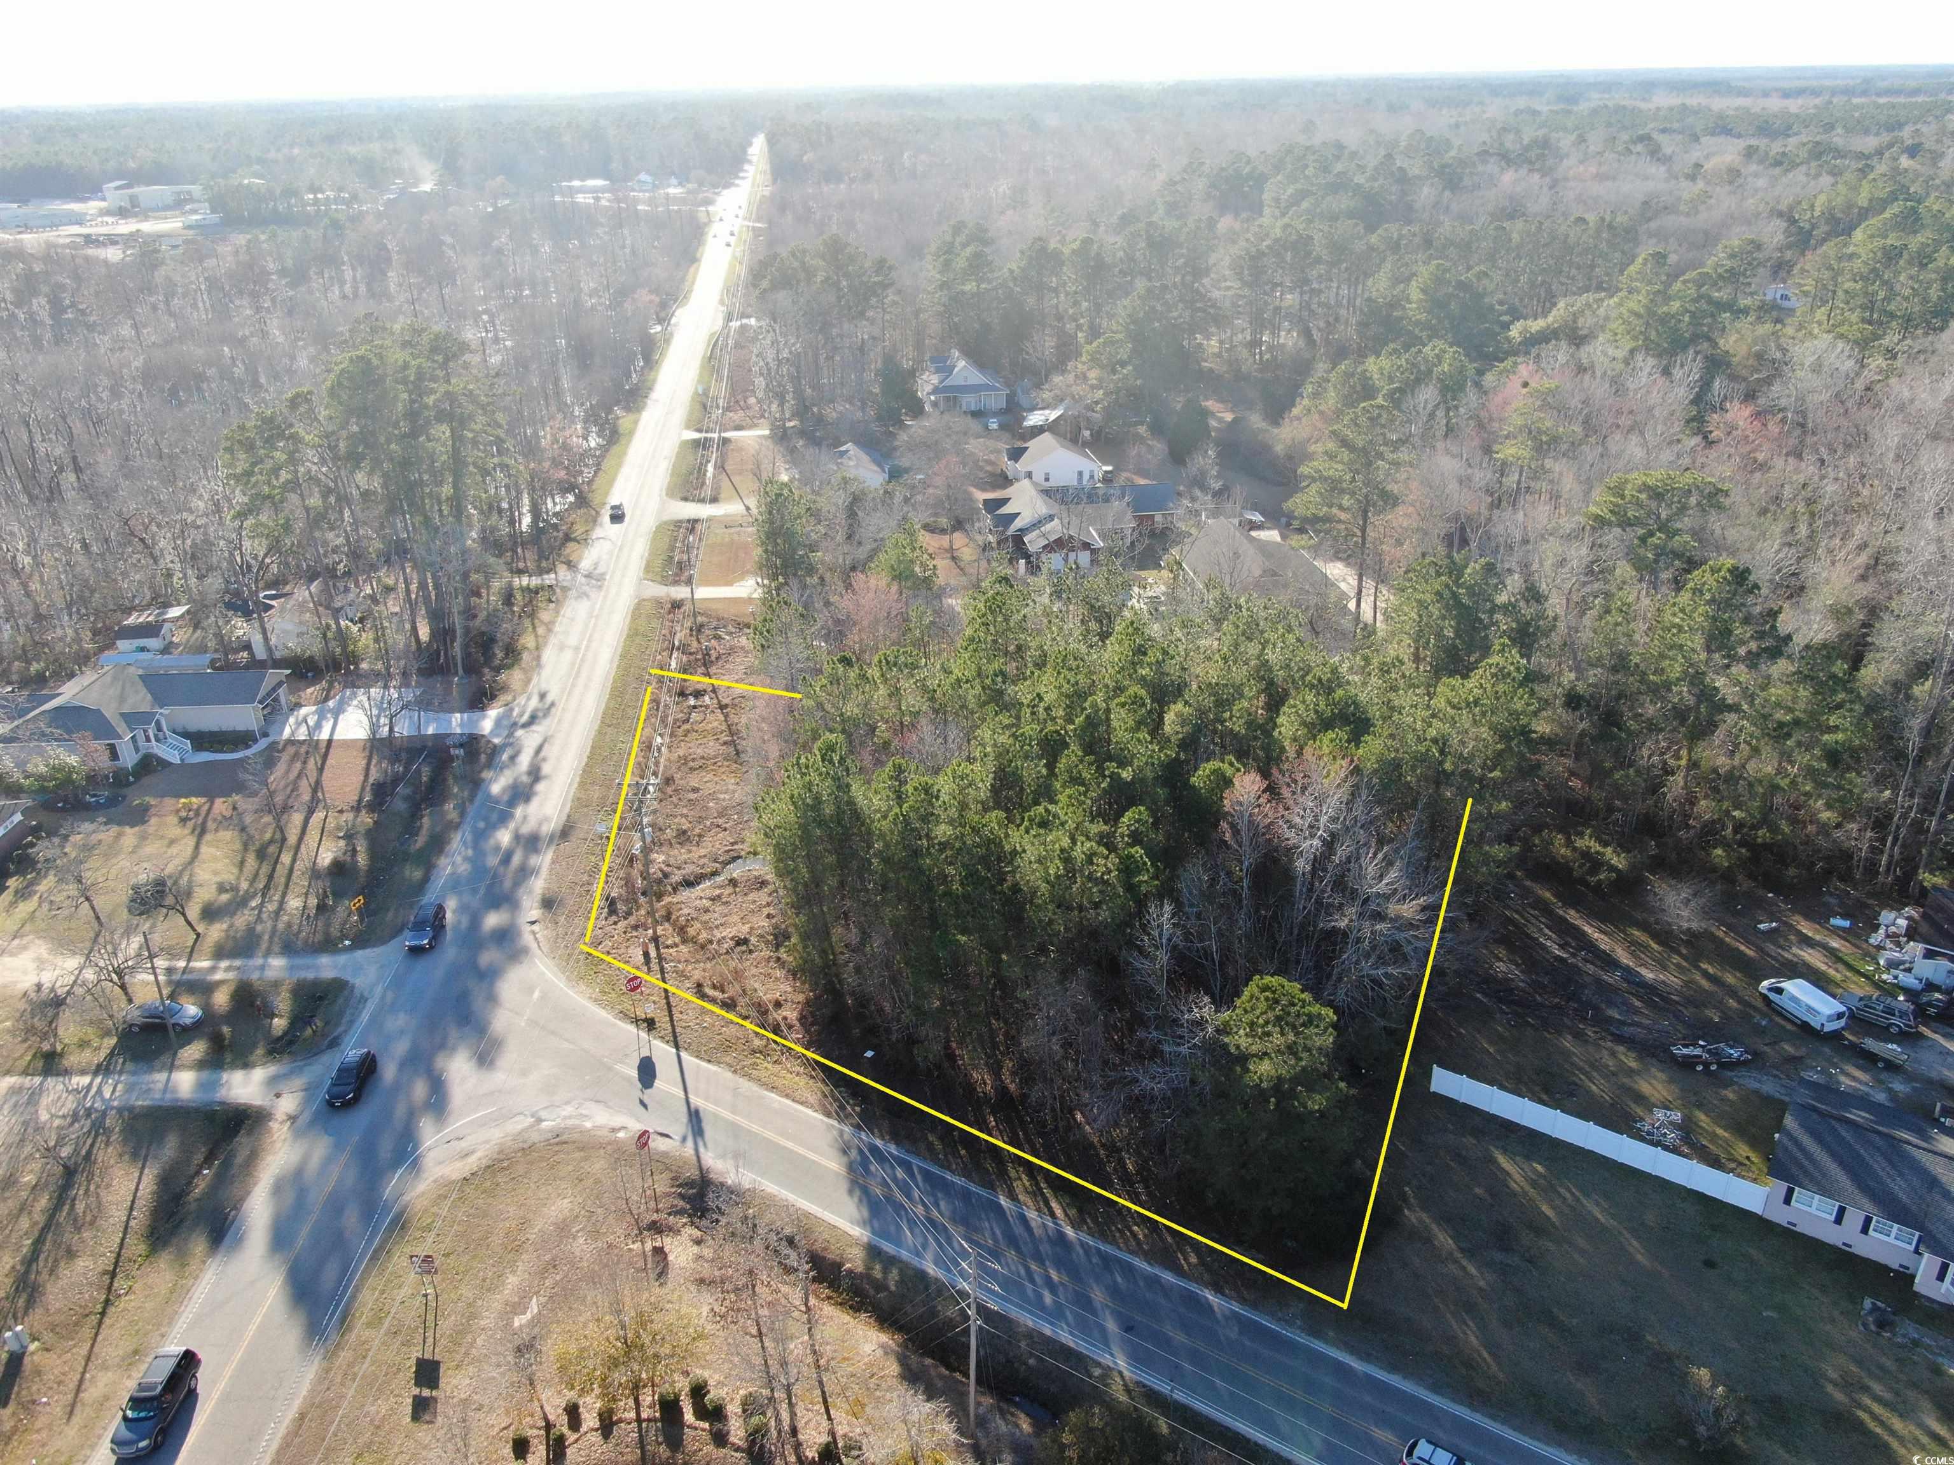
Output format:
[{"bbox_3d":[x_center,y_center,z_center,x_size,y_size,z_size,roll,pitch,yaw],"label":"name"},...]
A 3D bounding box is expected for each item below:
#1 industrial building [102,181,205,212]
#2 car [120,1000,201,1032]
[{"bbox_3d":[-478.649,-312.885,789.524,47.000,13.200,32.000,-13,28,-22],"label":"industrial building"},{"bbox_3d":[-55.790,19.512,92.961,4.720,1.450,1.800,-1,26,1],"label":"car"}]

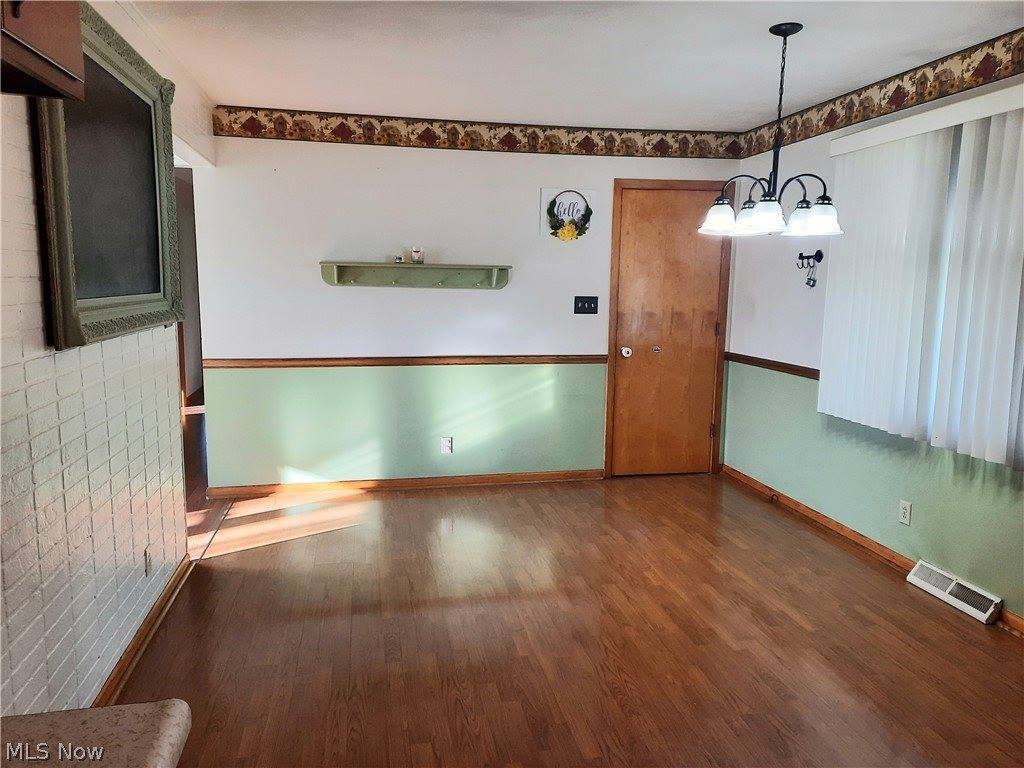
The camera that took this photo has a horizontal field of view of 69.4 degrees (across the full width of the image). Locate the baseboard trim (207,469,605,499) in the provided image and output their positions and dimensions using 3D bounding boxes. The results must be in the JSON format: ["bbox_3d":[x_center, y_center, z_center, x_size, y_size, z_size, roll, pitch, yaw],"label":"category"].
[{"bbox_3d":[-0.650,0.678,5.028,2.682,0.072,0.017,-1,8,-12],"label":"baseboard trim"}]

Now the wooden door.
[{"bbox_3d":[1.119,-0.364,5.256,0.888,2.101,0.055,-1,8,-12],"label":"wooden door"}]

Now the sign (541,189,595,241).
[{"bbox_3d":[0.383,-1.129,4.962,0.327,0.334,0.055,-1,8,-12],"label":"sign"}]

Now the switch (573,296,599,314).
[{"bbox_3d":[0.513,-0.540,5.093,0.175,0.116,0.017,-1,8,-12],"label":"switch"}]

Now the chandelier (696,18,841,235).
[{"bbox_3d":[1.105,-1.038,3.065,0.570,0.826,0.570,-1,8,-12],"label":"chandelier"}]

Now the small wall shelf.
[{"bbox_3d":[-0.609,-0.694,4.781,1.225,0.149,0.130,-1,8,-12],"label":"small wall shelf"}]

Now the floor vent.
[{"bbox_3d":[1.990,0.931,3.345,0.082,0.094,0.460,-1,8,-12],"label":"floor vent"}]

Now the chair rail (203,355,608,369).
[{"bbox_3d":[-0.633,-0.153,4.910,2.659,0.058,0.022,-1,8,-12],"label":"chair rail"}]

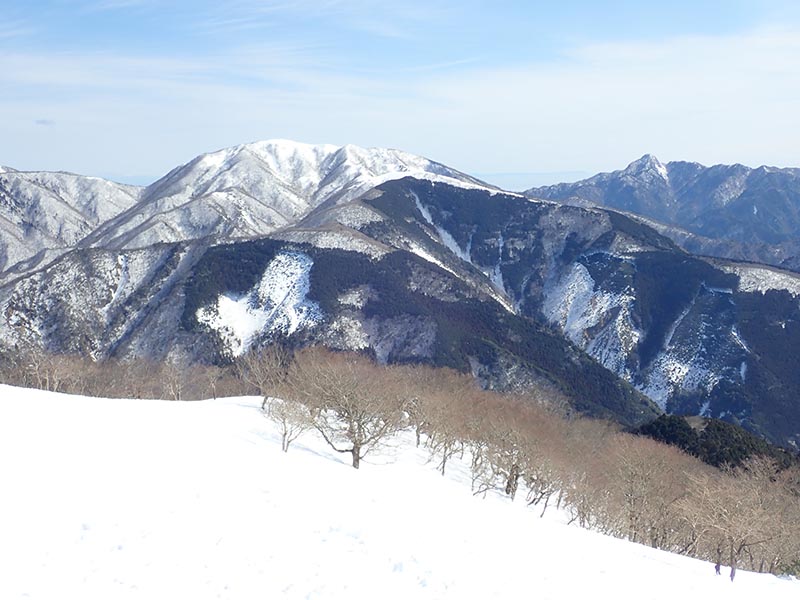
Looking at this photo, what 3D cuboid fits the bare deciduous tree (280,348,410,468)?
[{"bbox_3d":[-3.000,6.000,47.500,6.600,6.400,6.200,0,9,0],"label":"bare deciduous tree"}]

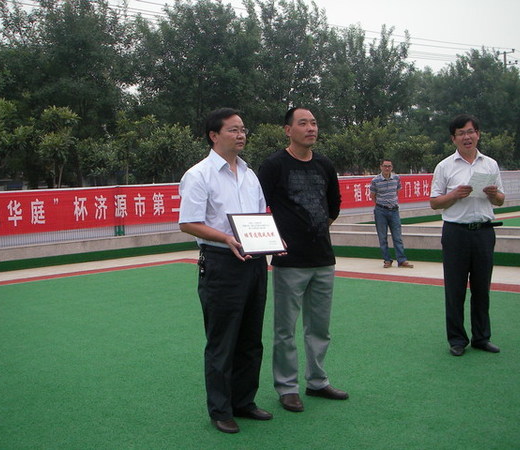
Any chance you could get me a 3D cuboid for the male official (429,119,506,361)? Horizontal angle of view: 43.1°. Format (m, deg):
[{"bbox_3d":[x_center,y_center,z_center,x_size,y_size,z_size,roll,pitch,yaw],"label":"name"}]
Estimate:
[{"bbox_3d":[1.584,0.073,5.076,0.550,1.770,0.420,-3,3,-3],"label":"male official"}]

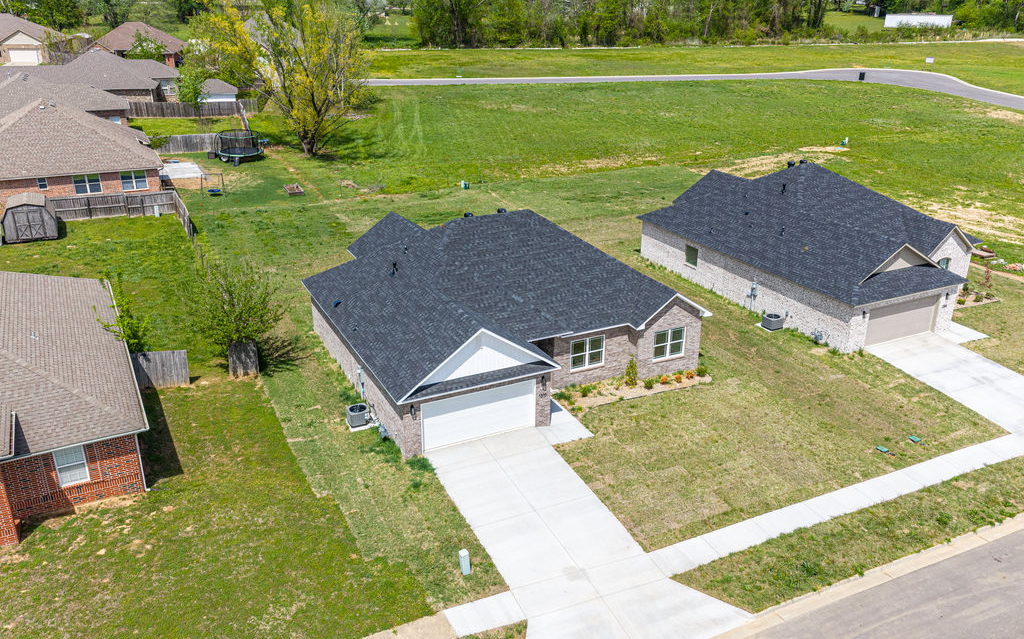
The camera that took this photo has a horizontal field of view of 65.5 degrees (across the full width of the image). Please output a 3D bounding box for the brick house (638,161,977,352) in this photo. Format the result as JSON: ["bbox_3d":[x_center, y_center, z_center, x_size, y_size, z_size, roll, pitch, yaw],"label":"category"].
[{"bbox_3d":[18.752,-6.187,49.183,15.500,7.000,21.000,-10,24,-23],"label":"brick house"}]

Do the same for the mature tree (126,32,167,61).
[{"bbox_3d":[-53.225,-39.154,117.104,5.800,6.000,5.600,-11,24,-25],"label":"mature tree"}]

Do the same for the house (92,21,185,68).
[{"bbox_3d":[-59.243,-43.492,126.000,15.000,6.600,14.000,-10,24,-24],"label":"house"}]

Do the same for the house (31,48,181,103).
[{"bbox_3d":[-53.623,-32.338,105.939,18.000,6.500,16.500,-11,24,-25],"label":"house"}]

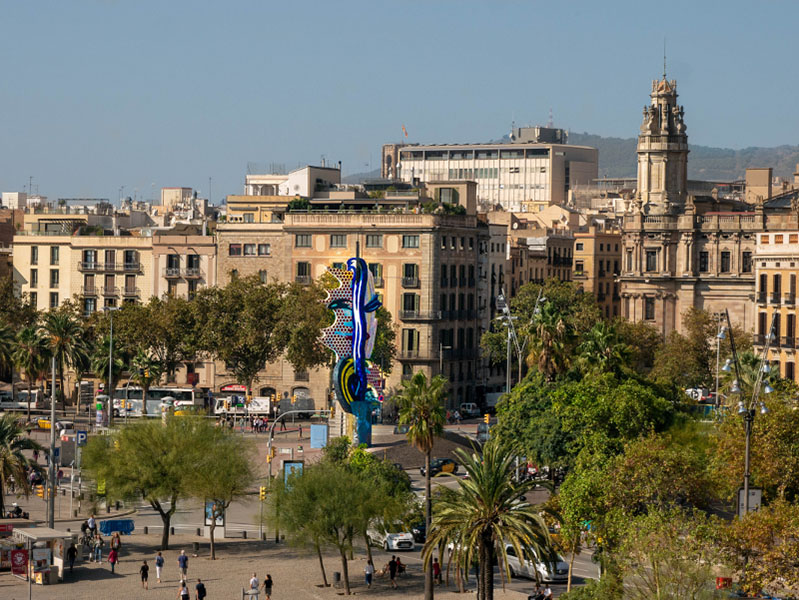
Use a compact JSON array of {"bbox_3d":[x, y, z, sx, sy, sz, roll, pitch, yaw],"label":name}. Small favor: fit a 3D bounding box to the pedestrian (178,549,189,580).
[{"bbox_3d":[-11.879,14.636,152.593,0.550,1.730,0.420,1,0,0],"label":"pedestrian"}]

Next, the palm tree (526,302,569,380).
[{"bbox_3d":[14.145,7.836,264.870,4.200,15.200,4.200,1,1,0],"label":"palm tree"}]

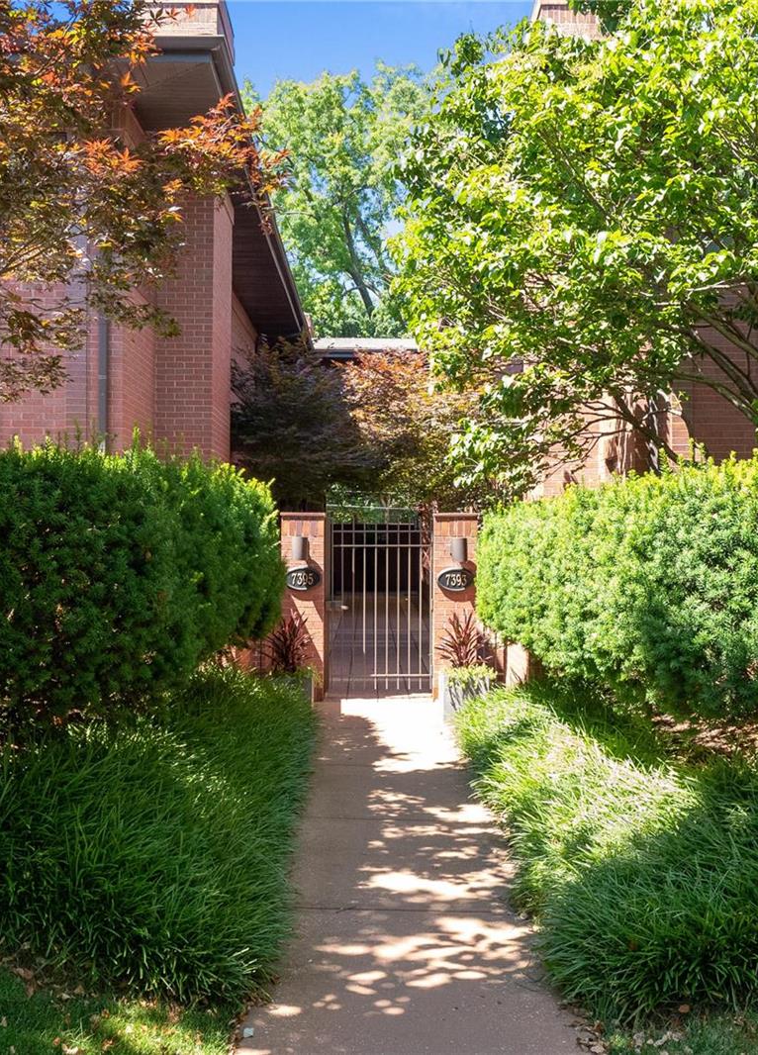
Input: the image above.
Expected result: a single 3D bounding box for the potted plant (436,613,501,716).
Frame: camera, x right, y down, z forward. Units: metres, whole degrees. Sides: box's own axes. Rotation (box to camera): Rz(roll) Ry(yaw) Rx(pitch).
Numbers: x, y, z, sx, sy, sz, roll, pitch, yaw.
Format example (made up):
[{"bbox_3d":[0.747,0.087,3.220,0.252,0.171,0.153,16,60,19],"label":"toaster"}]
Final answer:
[{"bbox_3d":[0.790,1.200,11.000,0.570,0.930,0.550,0,0,-1],"label":"potted plant"}]

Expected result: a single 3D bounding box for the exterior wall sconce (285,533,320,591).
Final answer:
[{"bbox_3d":[-0.711,0.328,11.500,0.325,0.530,0.190,0,0,-1],"label":"exterior wall sconce"}]

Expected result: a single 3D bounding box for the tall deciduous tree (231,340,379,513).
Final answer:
[{"bbox_3d":[-1.020,-0.450,16.800,2.300,4.200,2.400,0,0,-1],"label":"tall deciduous tree"}]

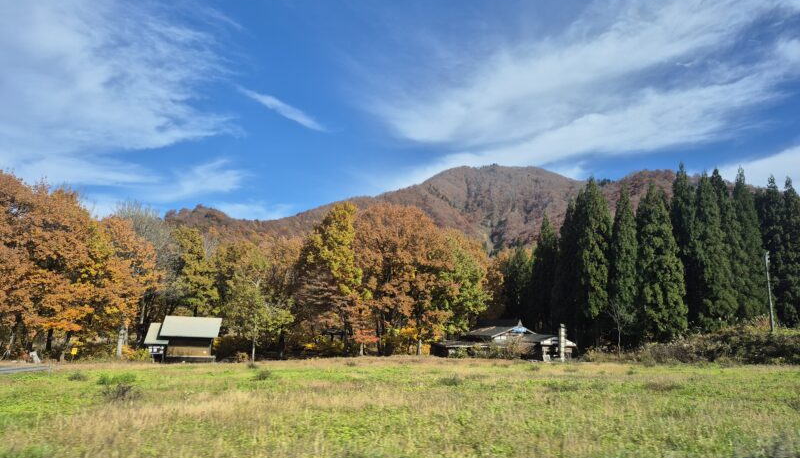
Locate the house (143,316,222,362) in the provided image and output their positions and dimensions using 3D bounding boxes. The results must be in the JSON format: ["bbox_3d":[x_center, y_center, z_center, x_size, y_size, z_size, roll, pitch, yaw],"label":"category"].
[{"bbox_3d":[-19.291,9.769,47.396,6.200,4.150,4.000,3,-11,-11],"label":"house"}]

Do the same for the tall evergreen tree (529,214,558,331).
[{"bbox_3d":[22.137,7.796,80.007,5.200,20.760,5.200,-2,-11,15],"label":"tall evergreen tree"}]

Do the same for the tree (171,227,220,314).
[{"bbox_3d":[-27.974,8.187,73.251,6.231,17.535,6.231,3,-9,-21],"label":"tree"}]

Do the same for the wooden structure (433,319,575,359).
[{"bbox_3d":[13.437,14.345,69.000,16.500,5.000,9.000,3,-9,-18],"label":"wooden structure"}]

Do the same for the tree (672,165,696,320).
[{"bbox_3d":[38.222,3.142,69.909,5.200,24.540,5.200,-5,-13,28],"label":"tree"}]

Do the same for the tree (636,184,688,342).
[{"bbox_3d":[31.695,4.342,65.076,6.600,20.540,6.600,-4,-12,26],"label":"tree"}]

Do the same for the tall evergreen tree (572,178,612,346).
[{"bbox_3d":[26.144,4.428,70.803,5.800,23.440,5.800,-3,-12,20],"label":"tall evergreen tree"}]

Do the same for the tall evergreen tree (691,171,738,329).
[{"bbox_3d":[46.448,3.272,79.696,6.310,23.785,6.310,-5,-9,30],"label":"tall evergreen tree"}]

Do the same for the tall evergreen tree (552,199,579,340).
[{"bbox_3d":[24.467,6.275,74.271,5.200,21.420,5.200,-3,-12,18],"label":"tall evergreen tree"}]

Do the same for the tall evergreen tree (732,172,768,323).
[{"bbox_3d":[56.026,2.709,85.853,6.006,25.981,6.006,-5,-10,33],"label":"tall evergreen tree"}]

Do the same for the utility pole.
[{"bbox_3d":[43.511,7.407,62.681,0.400,9.547,0.400,-6,-10,34],"label":"utility pole"}]

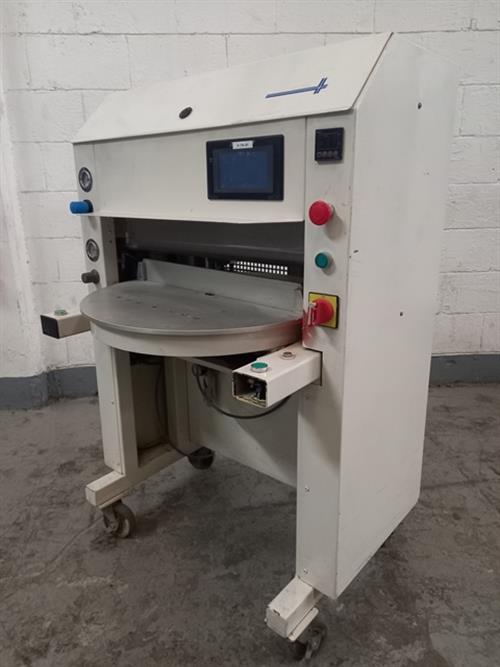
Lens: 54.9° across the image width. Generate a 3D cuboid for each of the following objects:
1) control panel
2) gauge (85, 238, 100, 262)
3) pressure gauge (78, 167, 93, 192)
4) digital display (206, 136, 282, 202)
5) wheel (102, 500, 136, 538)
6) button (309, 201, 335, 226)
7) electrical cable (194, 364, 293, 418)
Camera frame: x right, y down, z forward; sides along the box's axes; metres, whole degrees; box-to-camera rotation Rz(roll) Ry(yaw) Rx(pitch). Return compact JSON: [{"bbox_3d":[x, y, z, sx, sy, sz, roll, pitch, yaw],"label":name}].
[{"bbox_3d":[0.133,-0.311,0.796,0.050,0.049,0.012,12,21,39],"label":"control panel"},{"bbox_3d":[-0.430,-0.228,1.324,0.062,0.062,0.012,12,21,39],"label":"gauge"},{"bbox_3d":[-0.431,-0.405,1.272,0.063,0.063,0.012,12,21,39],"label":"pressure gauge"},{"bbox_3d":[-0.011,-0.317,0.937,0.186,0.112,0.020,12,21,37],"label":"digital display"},{"bbox_3d":[-0.418,0.579,1.527,0.120,0.150,0.072,12,21,39],"label":"wheel"},{"bbox_3d":[0.126,-0.204,0.816,0.041,0.041,0.037,12,21,39],"label":"button"},{"bbox_3d":[-0.050,0.173,1.385,0.380,0.150,0.100,12,21,39],"label":"electrical cable"}]

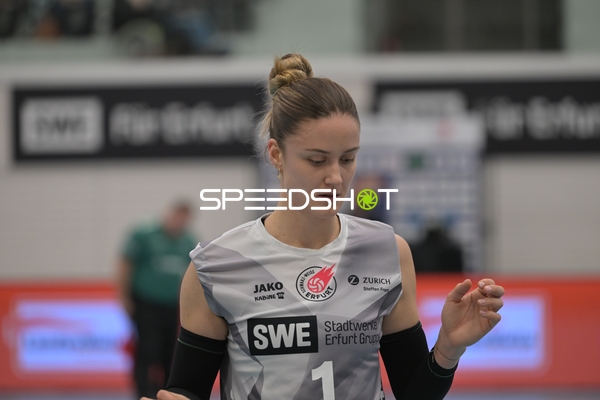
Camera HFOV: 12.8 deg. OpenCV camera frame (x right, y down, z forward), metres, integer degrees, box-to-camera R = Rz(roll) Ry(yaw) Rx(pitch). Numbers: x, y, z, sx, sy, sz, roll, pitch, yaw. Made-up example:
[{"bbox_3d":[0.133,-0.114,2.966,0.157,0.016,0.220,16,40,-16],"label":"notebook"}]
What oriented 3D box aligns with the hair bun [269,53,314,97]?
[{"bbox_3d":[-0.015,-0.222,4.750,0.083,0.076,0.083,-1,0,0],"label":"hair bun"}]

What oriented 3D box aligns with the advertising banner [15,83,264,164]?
[{"bbox_3d":[-1.546,-0.732,25.600,2.460,0.740,0.050,-1,0,7],"label":"advertising banner"}]

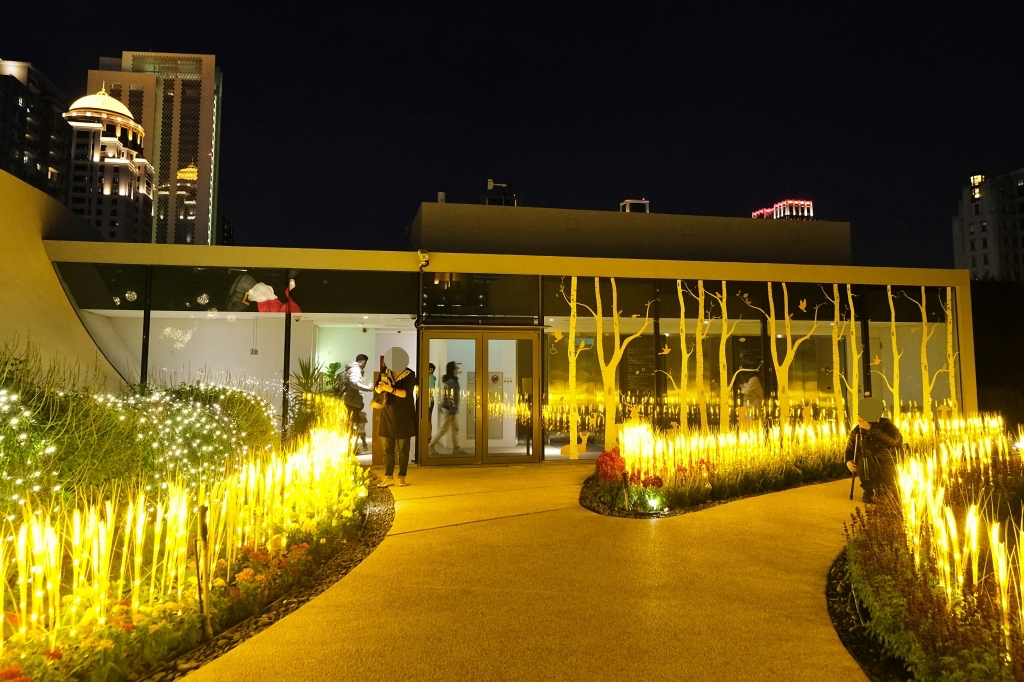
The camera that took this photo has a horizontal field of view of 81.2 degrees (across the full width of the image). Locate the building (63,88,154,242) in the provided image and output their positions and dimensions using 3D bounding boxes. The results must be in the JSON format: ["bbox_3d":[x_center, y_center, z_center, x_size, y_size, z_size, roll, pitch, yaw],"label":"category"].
[{"bbox_3d":[-138.368,-22.134,200.537,22.000,131.818,22.000,0,-5,-5],"label":"building"}]

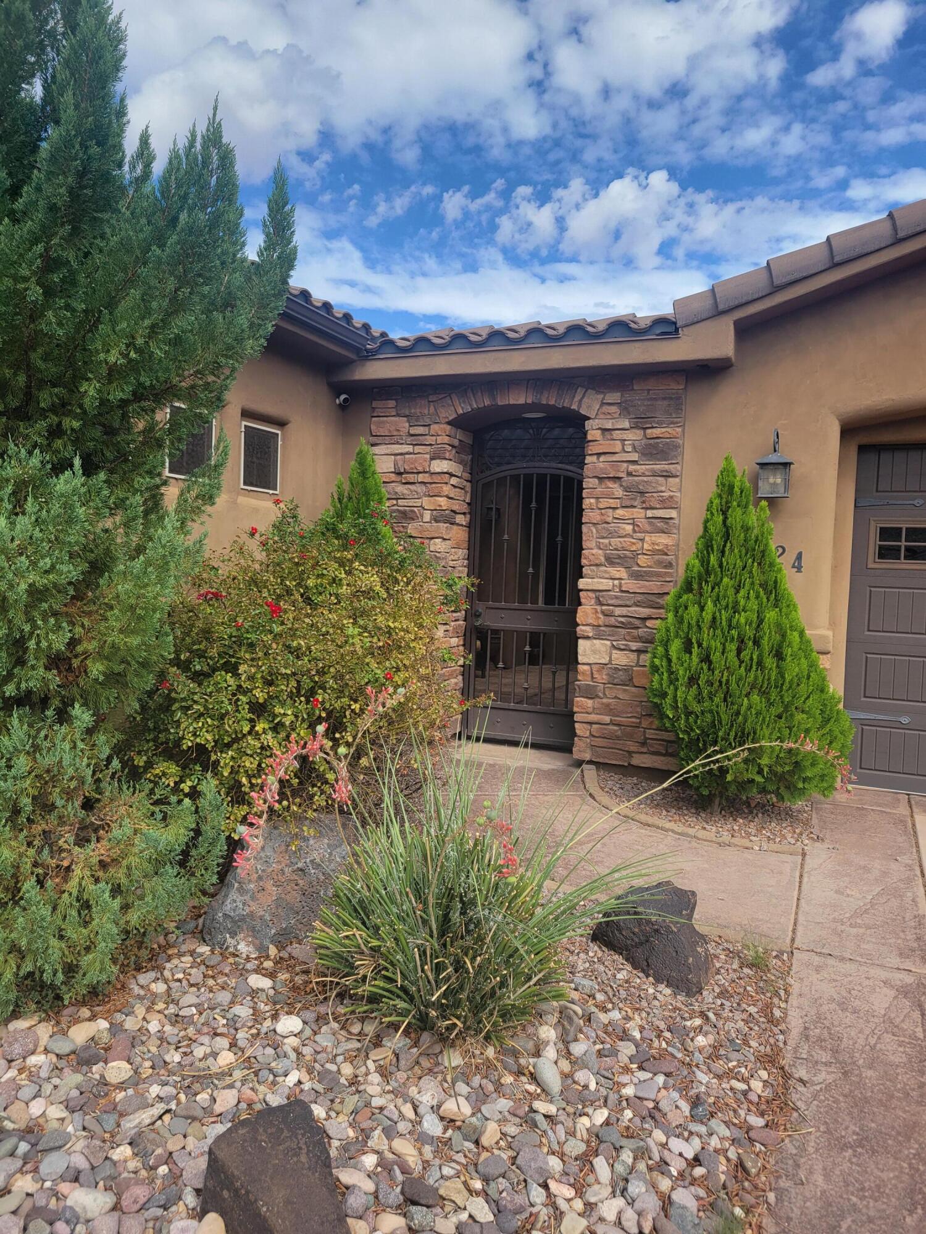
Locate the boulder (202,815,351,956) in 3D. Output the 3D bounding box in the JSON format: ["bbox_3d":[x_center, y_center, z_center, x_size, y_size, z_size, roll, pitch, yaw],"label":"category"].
[{"bbox_3d":[-0.680,0.961,3.500,0.600,0.420,0.520,2,3,-9],"label":"boulder"}]

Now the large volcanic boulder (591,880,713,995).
[{"bbox_3d":[0.690,1.111,3.340,0.330,0.310,0.460,-1,4,-45],"label":"large volcanic boulder"}]

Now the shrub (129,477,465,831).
[{"bbox_3d":[-0.830,0.299,4.600,1.620,1.680,1.650,2,3,-9],"label":"shrub"}]

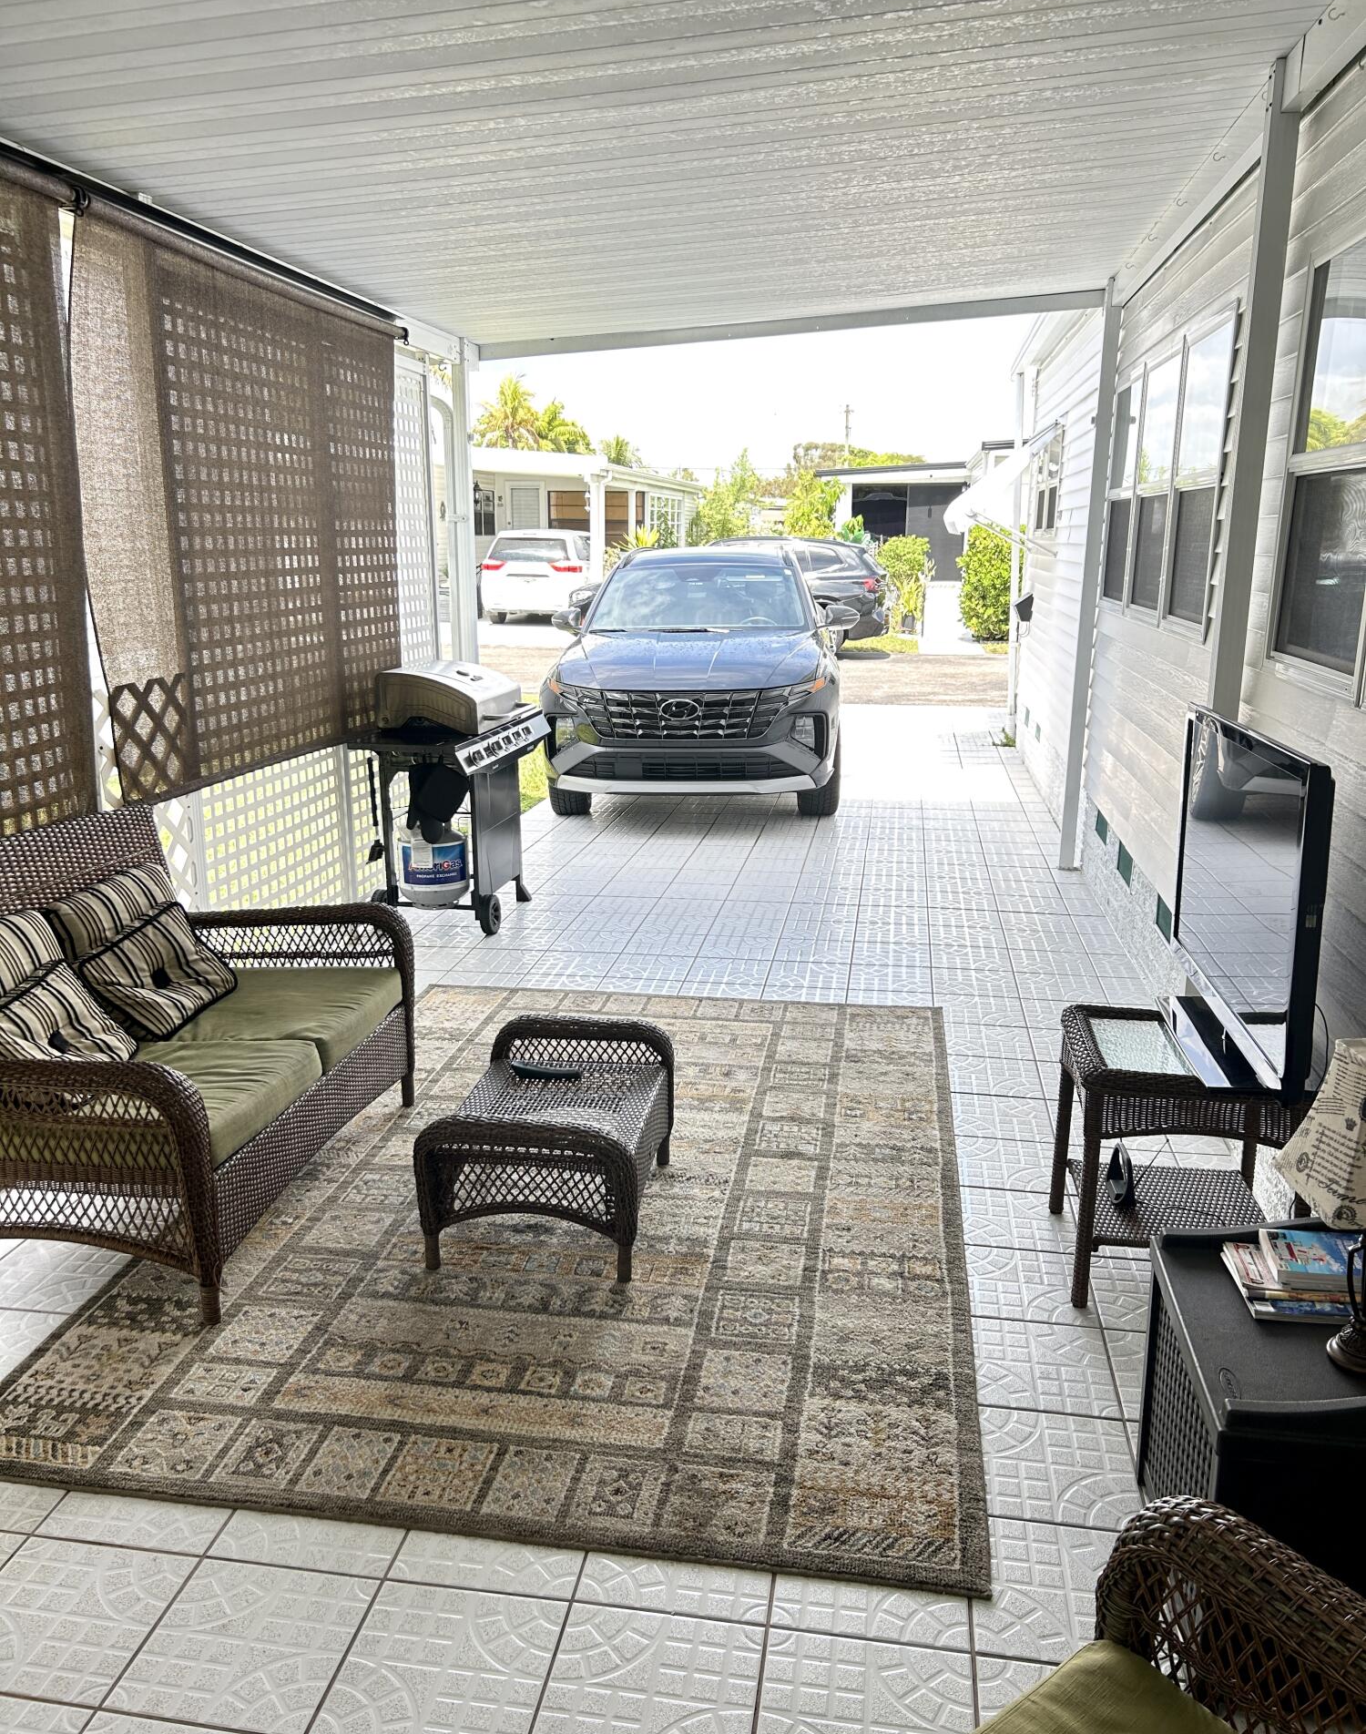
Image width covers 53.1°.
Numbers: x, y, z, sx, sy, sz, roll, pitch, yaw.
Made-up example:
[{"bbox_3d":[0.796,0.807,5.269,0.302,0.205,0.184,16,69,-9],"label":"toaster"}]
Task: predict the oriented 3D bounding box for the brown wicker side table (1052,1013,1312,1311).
[{"bbox_3d":[1.205,0.721,3.357,0.520,0.560,0.540,2,14,9],"label":"brown wicker side table"}]

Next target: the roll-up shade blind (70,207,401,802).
[{"bbox_3d":[-1.583,-1.391,5.610,0.100,1.920,2.760,2,14,9],"label":"roll-up shade blind"}]

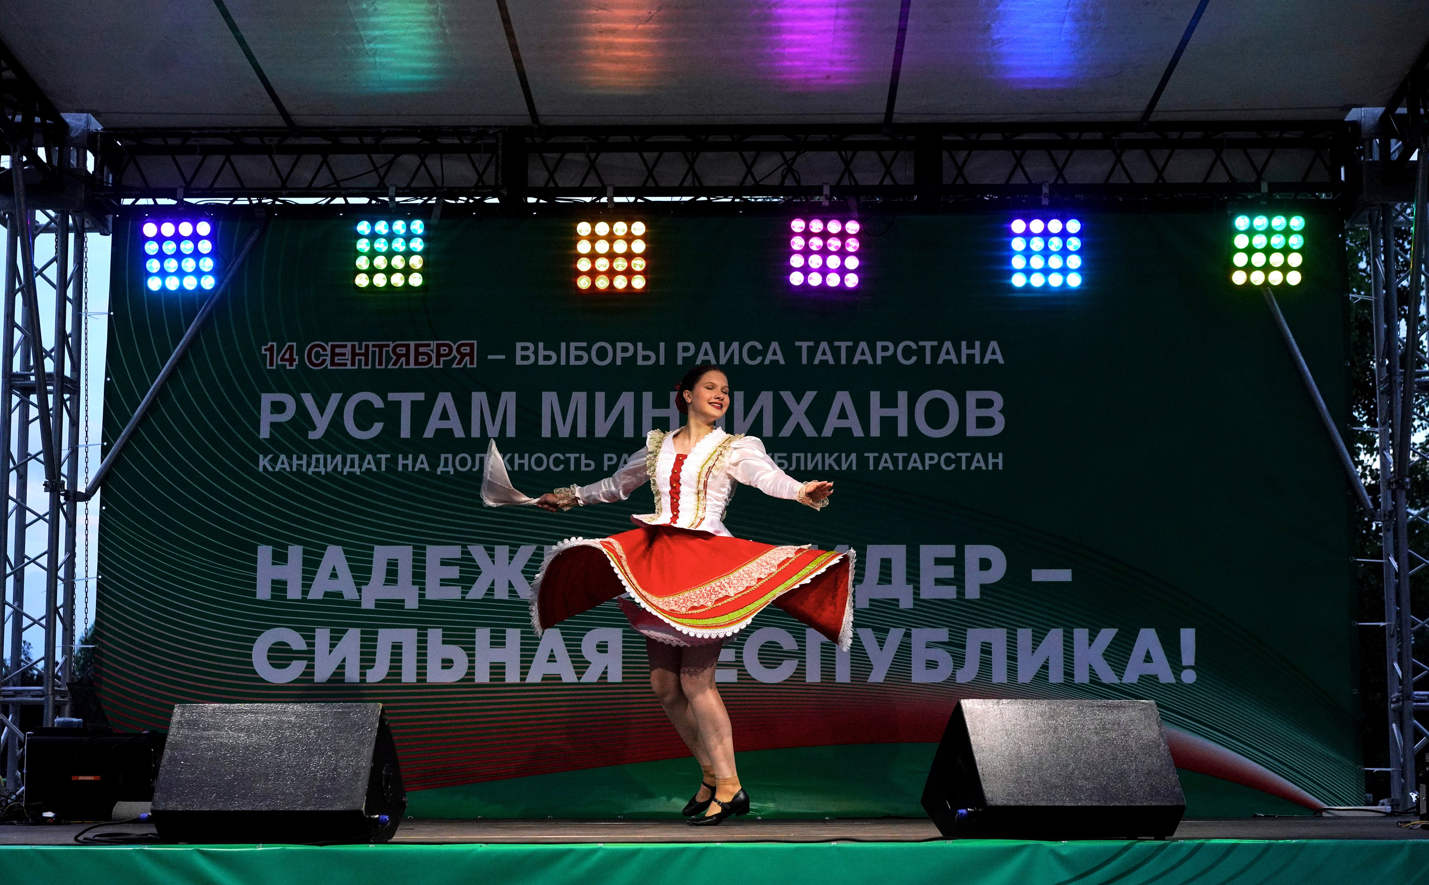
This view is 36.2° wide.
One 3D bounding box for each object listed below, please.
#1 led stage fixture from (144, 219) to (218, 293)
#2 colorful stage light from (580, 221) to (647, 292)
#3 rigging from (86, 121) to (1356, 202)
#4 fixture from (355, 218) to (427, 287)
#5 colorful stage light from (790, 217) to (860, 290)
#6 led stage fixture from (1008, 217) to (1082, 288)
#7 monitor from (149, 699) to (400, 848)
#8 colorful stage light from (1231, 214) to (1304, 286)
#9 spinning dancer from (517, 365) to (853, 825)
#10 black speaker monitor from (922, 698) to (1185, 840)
[{"bbox_3d":[-2.581,-0.902,10.536,0.350,0.350,0.140,0,12,3],"label":"led stage fixture"},{"bbox_3d":[-0.496,-0.898,10.485,0.350,0.350,0.140,0,-7,0],"label":"colorful stage light"},{"bbox_3d":[0.046,-1.331,10.650,6.000,0.345,0.345,0,-9,1],"label":"rigging"},{"bbox_3d":[-1.558,-0.907,10.493,0.350,0.350,0.140,-1,-9,3],"label":"fixture"},{"bbox_3d":[0.528,-0.906,10.456,0.350,0.350,0.140,0,-6,1],"label":"colorful stage light"},{"bbox_3d":[1.580,-0.899,10.389,0.350,0.350,0.140,0,-6,1],"label":"led stage fixture"},{"bbox_3d":[-1.228,0.942,6.225,0.600,0.382,0.494,-1,-9,5],"label":"monitor"},{"bbox_3d":[2.620,-0.910,10.344,0.350,0.350,0.140,0,11,-2],"label":"colorful stage light"},{"bbox_3d":[-0.096,0.544,8.000,1.200,1.685,0.950,-4,-10,23],"label":"spinning dancer"},{"bbox_3d":[0.954,0.927,6.213,0.600,0.382,0.494,2,-9,-14],"label":"black speaker monitor"}]

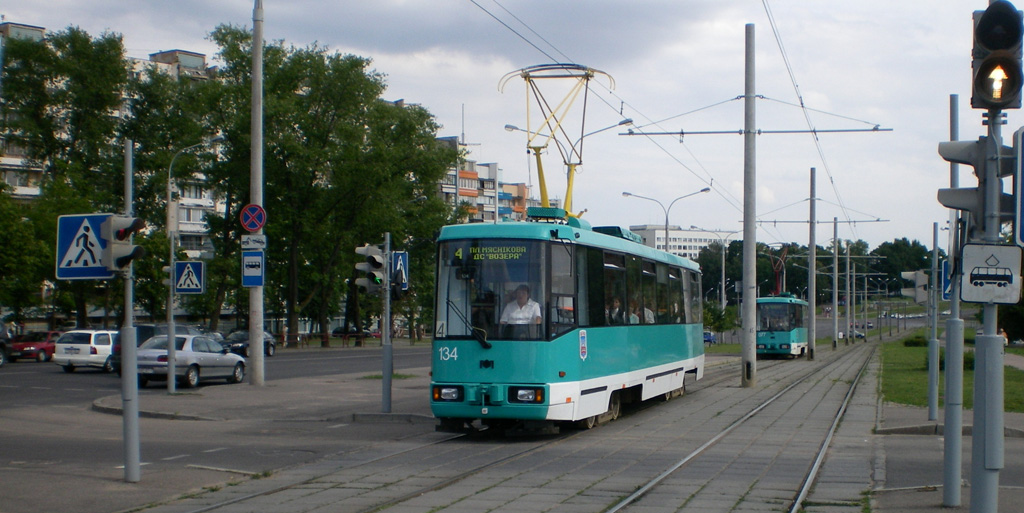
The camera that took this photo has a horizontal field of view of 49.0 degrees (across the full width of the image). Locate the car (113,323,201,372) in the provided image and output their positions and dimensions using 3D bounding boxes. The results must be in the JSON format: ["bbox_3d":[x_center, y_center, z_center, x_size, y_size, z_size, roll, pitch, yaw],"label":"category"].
[{"bbox_3d":[-11.950,3.280,39.500,1.800,1.710,4.600,0,-3,14],"label":"car"}]

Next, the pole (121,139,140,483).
[{"bbox_3d":[-4.131,0.568,12.170,0.175,3.687,0.175,-2,-2,18],"label":"pole"}]

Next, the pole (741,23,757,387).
[{"bbox_3d":[6.433,-1.435,30.386,0.370,9.806,0.370,0,-2,18],"label":"pole"}]

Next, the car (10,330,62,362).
[{"bbox_3d":[-22.500,4.300,53.900,1.690,1.390,4.200,0,-3,11],"label":"car"}]

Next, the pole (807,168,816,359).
[{"bbox_3d":[15.800,0.420,59.200,0.380,10.100,0.380,0,-1,0],"label":"pole"}]

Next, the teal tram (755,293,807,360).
[{"bbox_3d":[15.134,3.906,62.281,2.500,3.250,14.700,-1,-4,18],"label":"teal tram"}]

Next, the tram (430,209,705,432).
[{"bbox_3d":[1.950,1.330,23.330,2.500,3.550,14.600,-1,-3,18],"label":"tram"}]

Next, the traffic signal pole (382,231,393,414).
[{"bbox_3d":[-2.328,1.240,21.064,0.170,3.385,0.170,-1,-2,18],"label":"traffic signal pole"}]

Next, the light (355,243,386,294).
[{"bbox_3d":[-2.605,0.230,20.700,0.480,0.900,0.290,-1,-2,18],"label":"light"}]

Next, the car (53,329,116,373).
[{"bbox_3d":[-14.650,3.430,40.700,1.720,1.430,4.400,0,-3,12],"label":"car"}]

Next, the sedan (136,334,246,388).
[{"bbox_3d":[-9.500,3.050,33.100,1.780,1.450,4.750,0,-3,14],"label":"sedan"}]

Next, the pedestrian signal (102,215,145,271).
[{"bbox_3d":[-4.353,-0.151,12.600,0.380,0.600,0.280,0,-1,18],"label":"pedestrian signal"}]

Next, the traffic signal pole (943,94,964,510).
[{"bbox_3d":[3.937,0.379,10.020,0.170,3.668,0.170,0,-2,18],"label":"traffic signal pole"}]

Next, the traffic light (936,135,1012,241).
[{"bbox_3d":[2.826,-0.420,6.850,0.450,0.590,0.270,-1,-2,18],"label":"traffic light"}]

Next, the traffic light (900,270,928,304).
[{"bbox_3d":[7.015,0.540,19.600,0.480,0.600,0.280,-1,-2,18],"label":"traffic light"}]

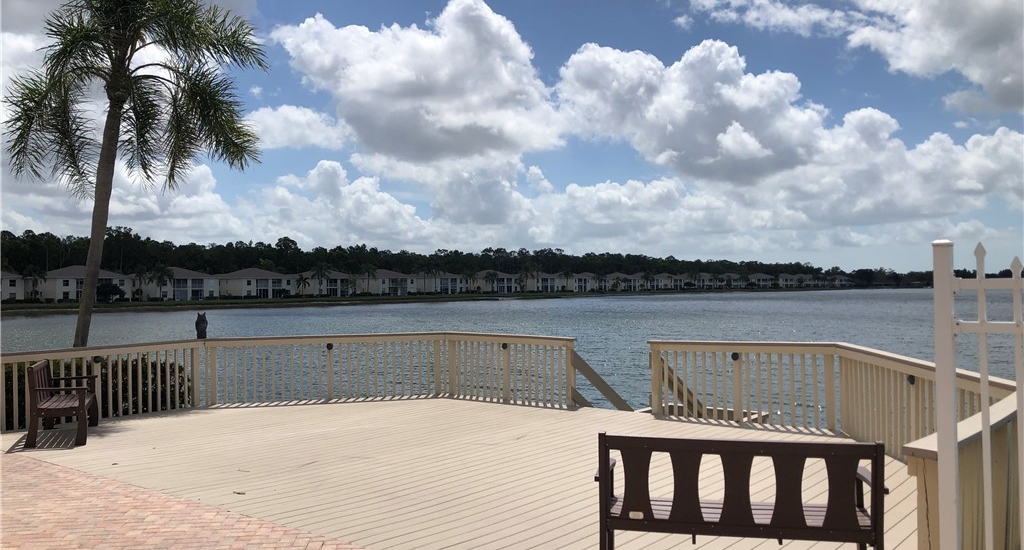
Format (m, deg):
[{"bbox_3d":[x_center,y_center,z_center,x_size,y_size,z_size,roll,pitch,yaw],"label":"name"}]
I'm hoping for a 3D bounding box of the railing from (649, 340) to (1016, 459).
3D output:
[{"bbox_3d":[3.240,1.313,8.453,2.050,0.990,5.830,-1,-1,-10],"label":"railing"}]

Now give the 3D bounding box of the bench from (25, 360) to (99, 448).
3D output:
[{"bbox_3d":[-5.408,1.511,10.058,0.620,0.900,1.530,0,-1,-21],"label":"bench"}]

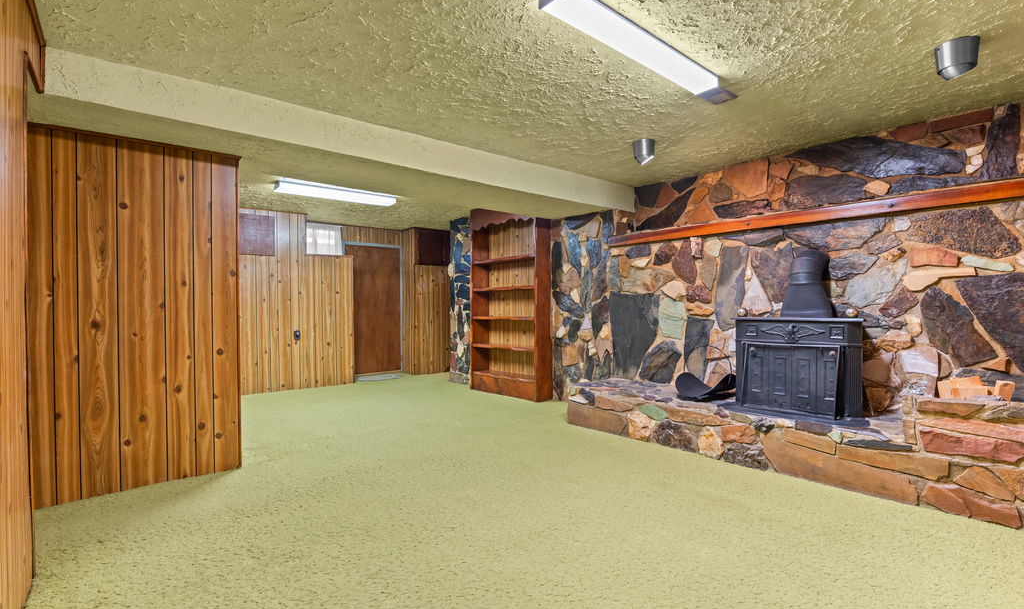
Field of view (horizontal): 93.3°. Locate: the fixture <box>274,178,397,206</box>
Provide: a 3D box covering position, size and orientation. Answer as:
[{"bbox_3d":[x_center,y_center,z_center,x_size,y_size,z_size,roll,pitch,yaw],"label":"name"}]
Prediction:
[{"bbox_3d":[-1.871,-1.183,5.237,1.237,0.071,0.221,-1,0,-41],"label":"fixture"}]

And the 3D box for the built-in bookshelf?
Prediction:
[{"bbox_3d":[-0.017,-0.060,6.097,0.329,2.361,1.232,-1,0,-41],"label":"built-in bookshelf"}]

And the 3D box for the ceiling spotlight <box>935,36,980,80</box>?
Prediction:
[{"bbox_3d":[2.159,-1.173,2.344,0.166,0.162,0.166,-1,0,-21],"label":"ceiling spotlight"}]

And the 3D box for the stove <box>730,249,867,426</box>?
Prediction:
[{"bbox_3d":[2.150,0.201,3.654,0.658,1.226,0.916,-1,0,-41],"label":"stove"}]

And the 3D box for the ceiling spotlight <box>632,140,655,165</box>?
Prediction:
[{"bbox_3d":[1.019,-1.165,3.726,0.166,0.162,0.166,-1,0,-11],"label":"ceiling spotlight"}]

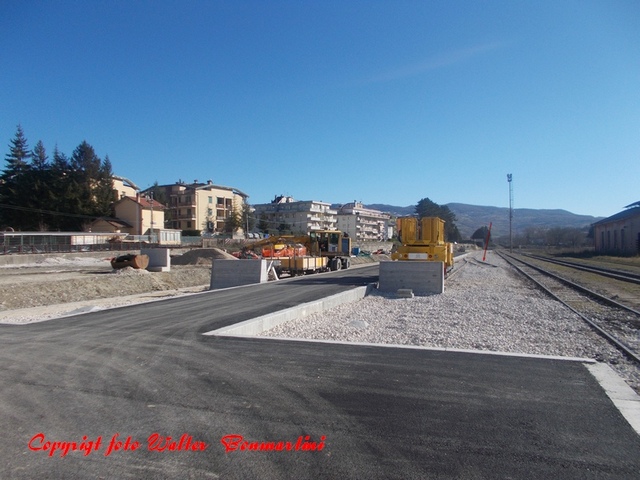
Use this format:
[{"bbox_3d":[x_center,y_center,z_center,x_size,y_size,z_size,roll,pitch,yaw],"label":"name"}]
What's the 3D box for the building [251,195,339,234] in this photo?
[{"bbox_3d":[-8.640,-8.310,180.790,24.500,15.600,21.000,0,-1,32],"label":"building"}]

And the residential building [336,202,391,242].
[{"bbox_3d":[17.840,-7.190,209.310,13.000,15.500,34.700,0,-1,29],"label":"residential building"}]

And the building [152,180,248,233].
[{"bbox_3d":[-31.900,-8.170,126.040,19.300,13.300,18.100,0,-1,34],"label":"building"}]

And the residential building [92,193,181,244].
[{"bbox_3d":[-34.130,-3.570,89.110,12.400,9.000,9.800,0,-1,25],"label":"residential building"}]

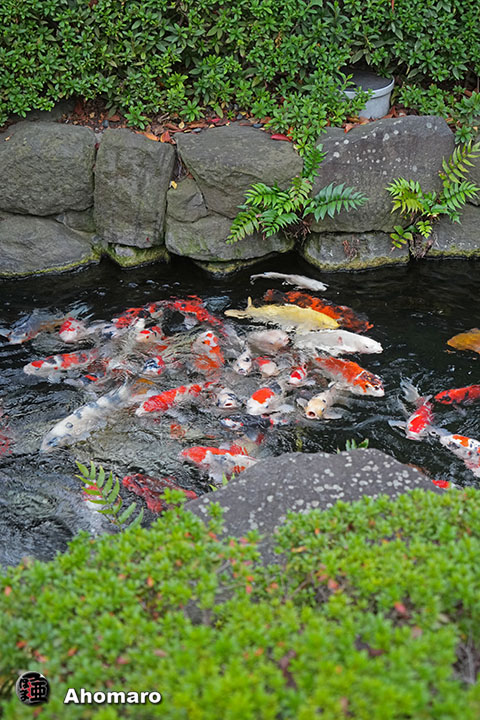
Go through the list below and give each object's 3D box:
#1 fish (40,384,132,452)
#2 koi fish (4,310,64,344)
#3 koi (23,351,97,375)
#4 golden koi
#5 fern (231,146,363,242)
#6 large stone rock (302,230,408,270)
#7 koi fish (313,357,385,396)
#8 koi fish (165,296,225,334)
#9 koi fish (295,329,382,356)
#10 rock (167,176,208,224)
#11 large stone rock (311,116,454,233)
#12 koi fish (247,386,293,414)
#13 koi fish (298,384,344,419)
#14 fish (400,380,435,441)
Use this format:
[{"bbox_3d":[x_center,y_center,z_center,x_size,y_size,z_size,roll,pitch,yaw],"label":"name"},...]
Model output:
[{"bbox_3d":[-0.668,0.230,3.970,0.170,0.160,0.640,19,38,27],"label":"fish"},{"bbox_3d":[-0.904,-0.161,4.051,0.130,0.130,0.386,24,39,33],"label":"koi fish"},{"bbox_3d":[-0.803,-0.013,4.343,0.520,0.140,0.150,-13,35,-19],"label":"koi"},{"bbox_3d":[0.214,-0.224,4.669,0.620,0.160,0.150,7,34,11],"label":"golden koi"},{"bbox_3d":[0.288,-0.853,4.479,0.691,0.420,0.360,-3,32,-5],"label":"fern"},{"bbox_3d":[0.610,-0.618,4.649,0.543,0.220,0.400,-3,32,-5],"label":"large stone rock"},{"bbox_3d":[0.421,0.051,3.692,0.419,0.140,0.130,25,40,34],"label":"koi fish"},{"bbox_3d":[-0.229,-0.215,4.156,0.120,0.120,0.451,-28,41,-37],"label":"koi fish"},{"bbox_3d":[0.435,-0.083,4.451,0.560,0.150,0.160,7,34,11],"label":"koi fish"},{"bbox_3d":[-0.285,-0.904,4.875,0.228,0.268,0.250,0,34,0],"label":"rock"},{"bbox_3d":[0.754,-1.000,4.658,0.739,0.520,0.480,-3,32,-5],"label":"large stone rock"},{"bbox_3d":[0.175,0.124,3.576,0.130,0.140,0.379,28,41,37],"label":"koi fish"},{"bbox_3d":[0.395,0.166,3.903,0.180,0.130,0.370,19,39,26],"label":"koi fish"},{"bbox_3d":[0.823,0.195,4.024,0.190,0.150,0.520,8,34,12],"label":"fish"}]

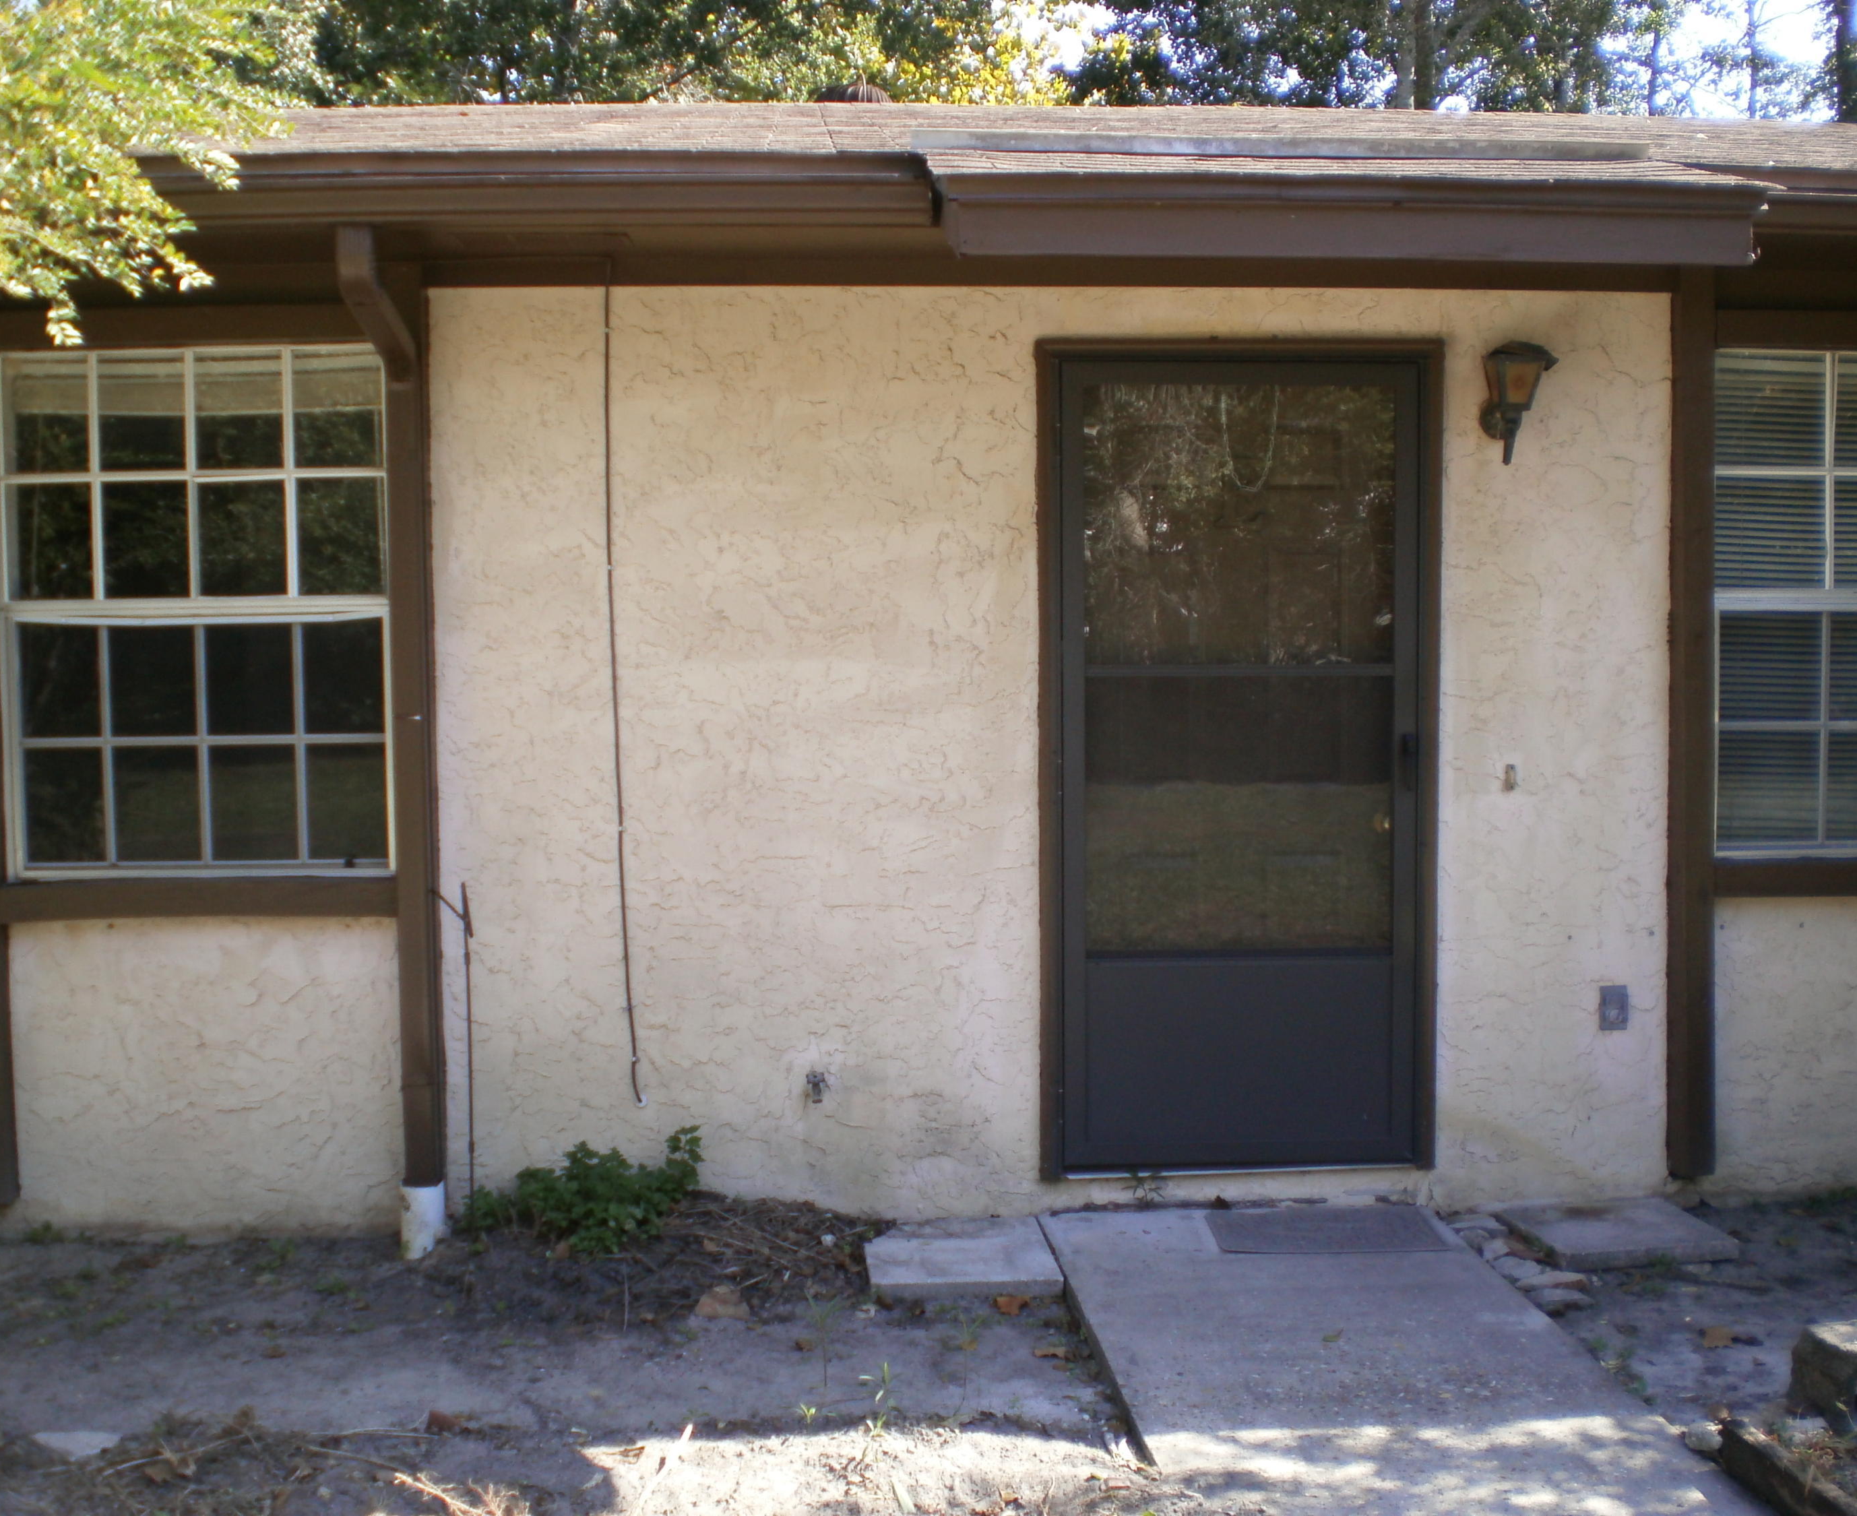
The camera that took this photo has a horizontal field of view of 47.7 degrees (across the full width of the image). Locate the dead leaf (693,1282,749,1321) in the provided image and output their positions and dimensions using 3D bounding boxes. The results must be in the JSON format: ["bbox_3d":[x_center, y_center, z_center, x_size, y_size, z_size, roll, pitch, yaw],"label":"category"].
[{"bbox_3d":[-0.455,1.199,4.622,0.127,0.055,0.080,-1,3,-3],"label":"dead leaf"}]

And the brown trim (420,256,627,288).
[{"bbox_3d":[-0.965,-1.170,5.035,0.485,0.085,0.030,-1,3,-3],"label":"brown trim"}]

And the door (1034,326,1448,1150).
[{"bbox_3d":[0.775,0.027,5.206,0.895,2.000,0.045,-1,3,-3],"label":"door"}]

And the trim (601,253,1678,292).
[{"bbox_3d":[0.534,-1.188,5.126,2.645,0.088,0.030,-1,3,-3],"label":"trim"}]

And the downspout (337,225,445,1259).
[{"bbox_3d":[-1.207,0.033,4.784,0.110,2.350,0.570,-1,3,-3],"label":"downspout"}]

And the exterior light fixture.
[{"bbox_3d":[1.422,-0.861,5.102,0.140,0.295,0.210,-1,3,-3],"label":"exterior light fixture"}]

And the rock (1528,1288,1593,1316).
[{"bbox_3d":[1.405,1.209,4.676,0.130,0.040,0.085,-1,3,-3],"label":"rock"}]

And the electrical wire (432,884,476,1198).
[{"bbox_3d":[-1.151,0.687,5.094,0.100,0.765,0.040,-1,3,-3],"label":"electrical wire"}]

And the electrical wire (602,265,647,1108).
[{"bbox_3d":[-0.731,-0.162,5.104,0.065,2.050,0.020,-1,3,-3],"label":"electrical wire"}]

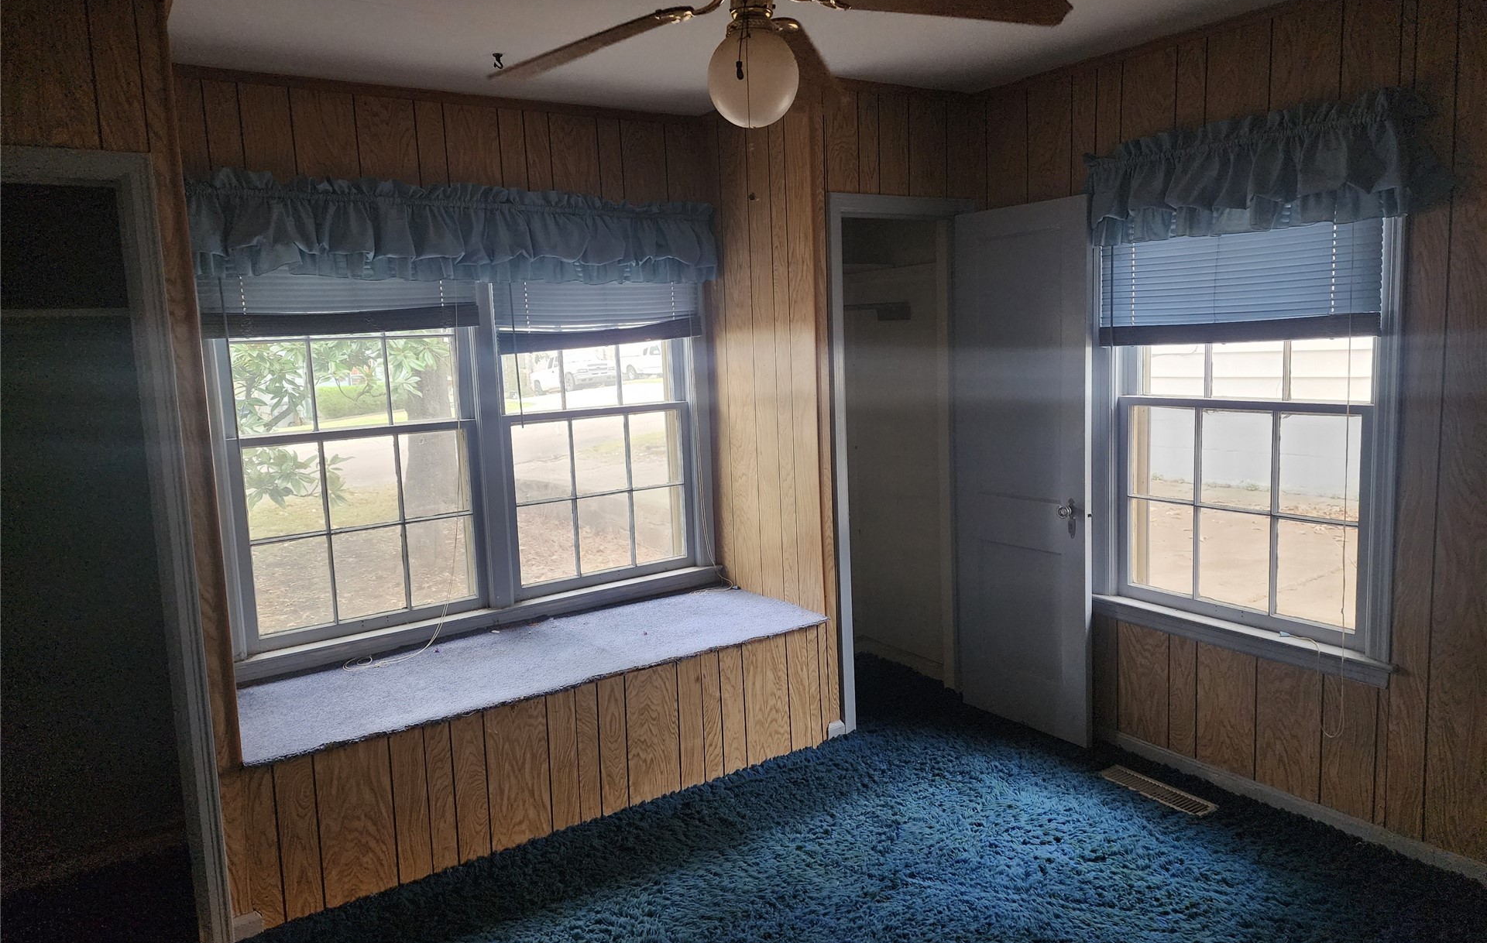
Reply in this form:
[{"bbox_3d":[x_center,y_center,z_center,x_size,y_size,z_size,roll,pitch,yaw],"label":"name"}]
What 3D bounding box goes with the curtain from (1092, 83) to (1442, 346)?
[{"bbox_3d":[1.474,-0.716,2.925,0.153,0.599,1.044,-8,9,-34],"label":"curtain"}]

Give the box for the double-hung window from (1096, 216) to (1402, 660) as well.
[{"bbox_3d":[1.532,-0.219,3.098,0.098,1.451,0.975,-8,9,-34],"label":"double-hung window"}]

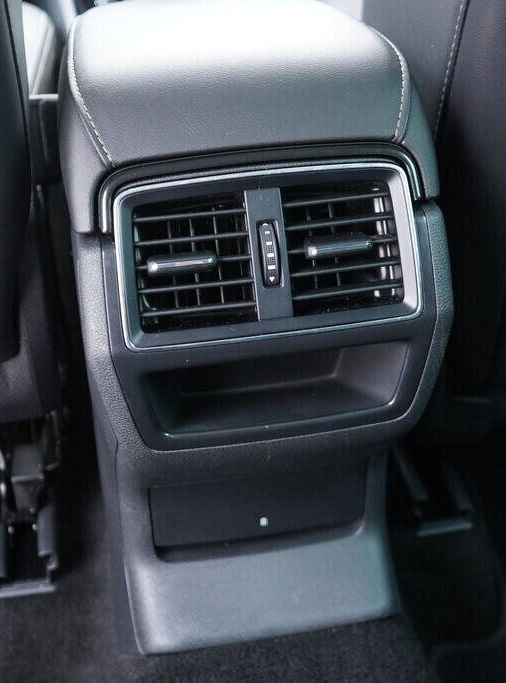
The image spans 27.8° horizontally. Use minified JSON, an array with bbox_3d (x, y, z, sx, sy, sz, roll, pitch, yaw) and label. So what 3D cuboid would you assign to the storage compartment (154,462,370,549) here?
[{"bbox_3d":[0.002,0.096,0.707,0.147,0.058,0.042,-6,34,-9],"label":"storage compartment"}]

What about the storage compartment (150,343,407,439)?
[{"bbox_3d":[0.012,0.019,0.597,0.151,0.043,0.046,-6,16,-9],"label":"storage compartment"}]

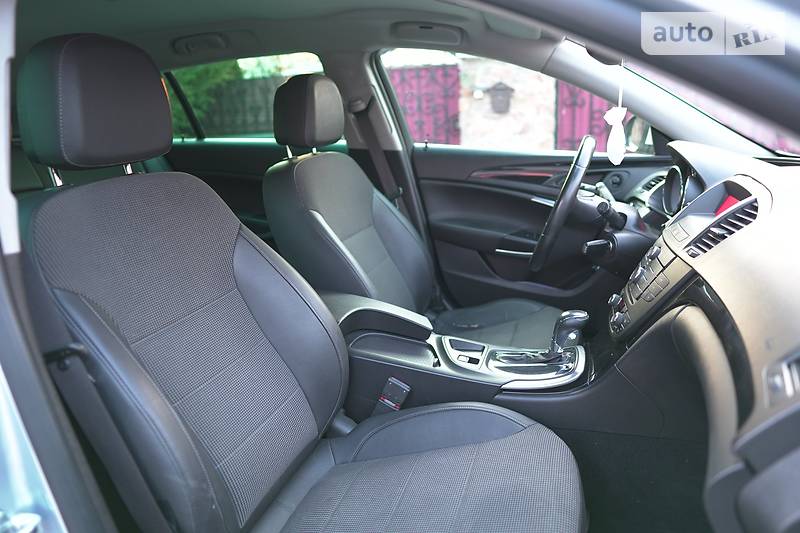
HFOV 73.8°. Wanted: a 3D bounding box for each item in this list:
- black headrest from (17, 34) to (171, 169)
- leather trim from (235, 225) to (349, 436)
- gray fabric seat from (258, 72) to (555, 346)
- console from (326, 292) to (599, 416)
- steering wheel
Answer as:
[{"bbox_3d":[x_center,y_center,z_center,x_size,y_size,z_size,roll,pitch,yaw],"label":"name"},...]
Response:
[{"bbox_3d":[-0.485,-0.266,0.849,0.131,0.201,0.256,2,15,18],"label":"black headrest"},{"bbox_3d":[-0.218,0.118,1.074,0.115,0.439,0.136,-22,6,22],"label":"leather trim"},{"bbox_3d":[0.087,-0.079,1.538,0.857,0.951,0.533,2,15,18],"label":"gray fabric seat"},{"bbox_3d":[0.083,0.220,1.203,0.669,0.293,0.251,2,15,18],"label":"console"},{"bbox_3d":[0.443,-0.156,1.400,0.089,0.373,0.373,19,19,13],"label":"steering wheel"}]

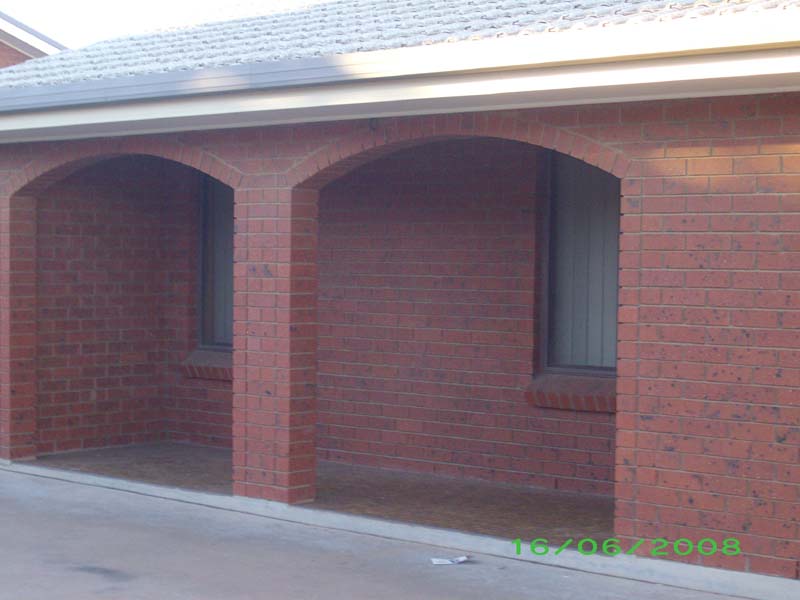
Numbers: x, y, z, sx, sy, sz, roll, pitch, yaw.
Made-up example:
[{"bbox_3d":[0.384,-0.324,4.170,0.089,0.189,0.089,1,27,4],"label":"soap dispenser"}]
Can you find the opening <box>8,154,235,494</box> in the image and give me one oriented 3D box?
[{"bbox_3d":[-1.752,0.095,10.412,2.234,2.064,0.225,2,2,41],"label":"opening"}]

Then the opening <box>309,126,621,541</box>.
[{"bbox_3d":[0.289,0.166,8.628,2.233,2.064,0.225,2,2,41],"label":"opening"}]

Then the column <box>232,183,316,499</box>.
[{"bbox_3d":[-0.733,0.259,9.523,0.479,1.806,0.225,2,2,41],"label":"column"}]

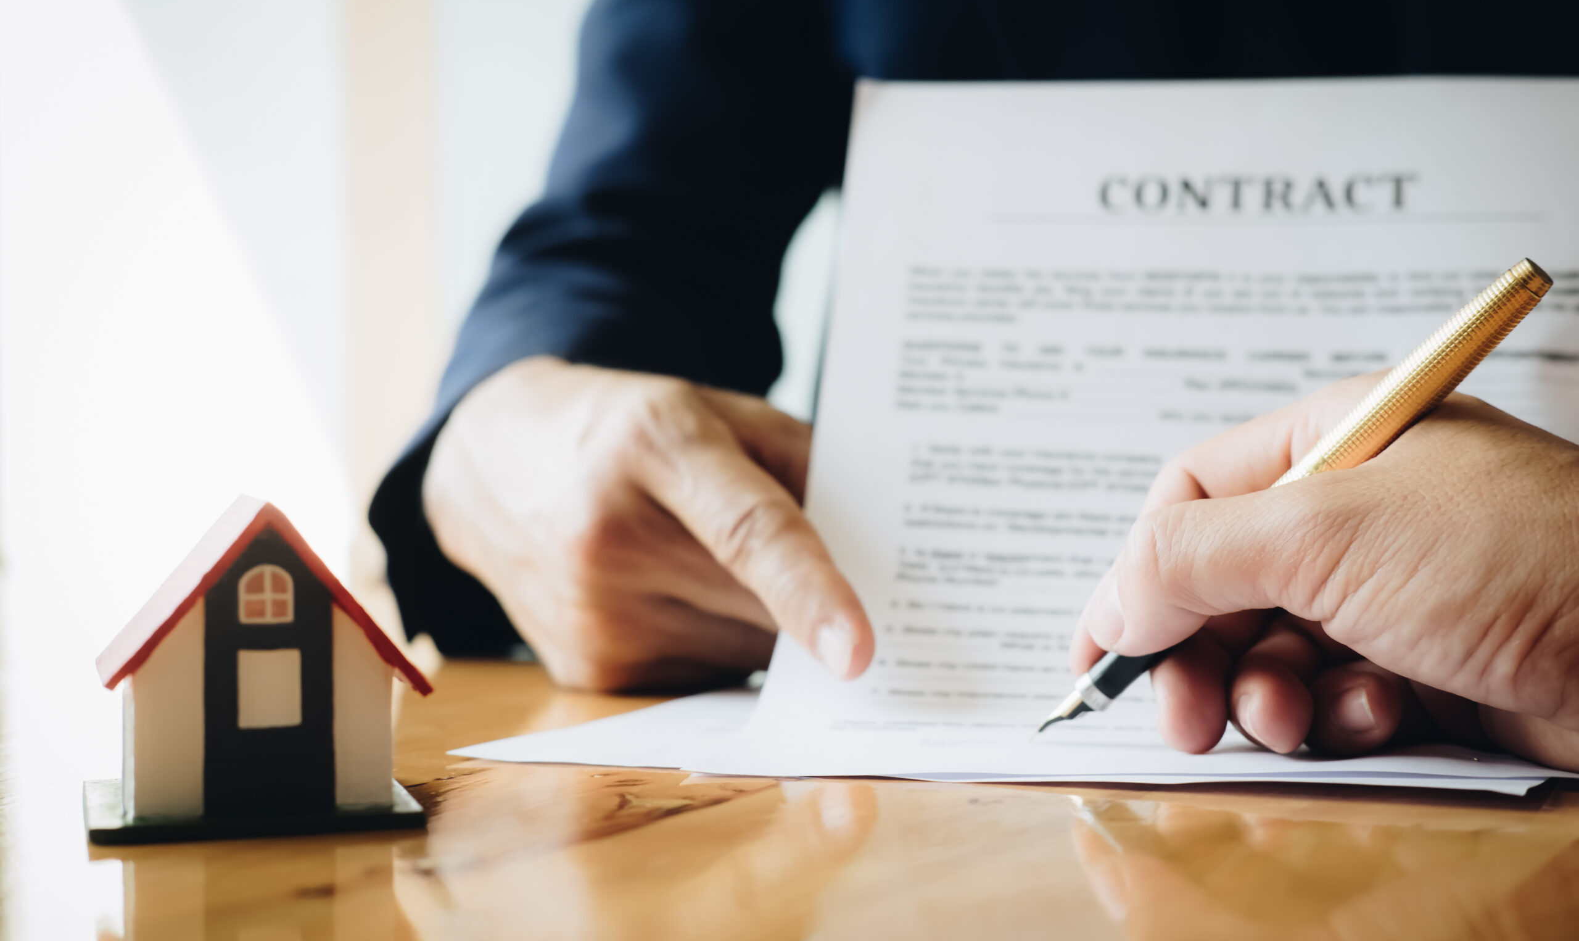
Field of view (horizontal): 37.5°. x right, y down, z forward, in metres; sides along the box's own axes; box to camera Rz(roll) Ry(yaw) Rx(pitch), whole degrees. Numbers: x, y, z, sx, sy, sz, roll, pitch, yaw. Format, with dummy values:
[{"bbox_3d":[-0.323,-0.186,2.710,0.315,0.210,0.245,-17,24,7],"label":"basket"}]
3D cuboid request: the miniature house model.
[{"bbox_3d":[-0.087,0.030,0.377,0.051,0.051,0.054,0,1,-18],"label":"miniature house model"}]

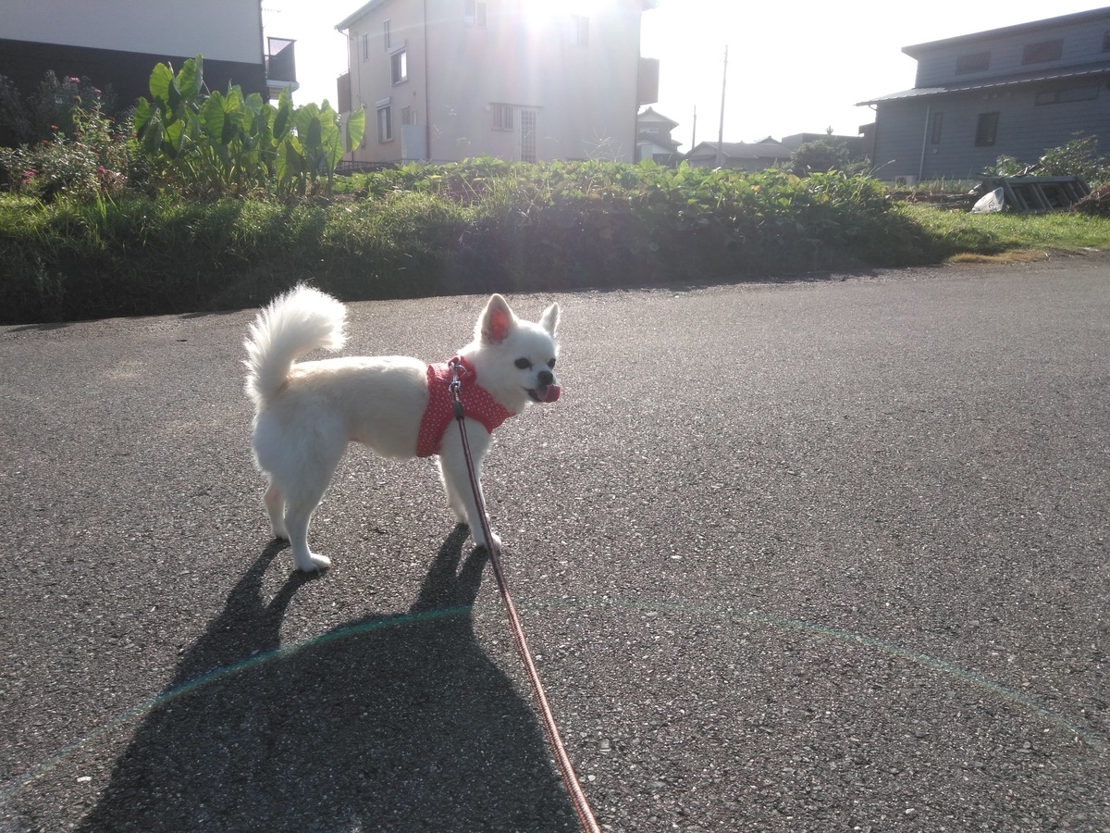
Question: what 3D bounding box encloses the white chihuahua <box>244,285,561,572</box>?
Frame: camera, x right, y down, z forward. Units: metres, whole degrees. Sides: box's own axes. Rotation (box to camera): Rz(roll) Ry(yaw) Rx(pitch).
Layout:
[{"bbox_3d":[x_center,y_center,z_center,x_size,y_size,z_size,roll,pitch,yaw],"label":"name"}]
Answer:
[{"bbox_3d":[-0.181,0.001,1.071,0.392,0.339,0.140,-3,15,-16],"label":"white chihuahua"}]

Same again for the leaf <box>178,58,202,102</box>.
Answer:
[{"bbox_3d":[-2.495,-2.312,5.700,0.170,0.290,0.130,1,14,0],"label":"leaf"}]

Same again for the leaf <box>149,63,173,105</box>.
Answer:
[{"bbox_3d":[-2.697,-2.273,5.700,0.170,0.270,0.120,1,14,0],"label":"leaf"}]

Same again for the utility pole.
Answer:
[{"bbox_3d":[13.133,-23.437,65.331,0.340,10.500,0.340,1,14,0],"label":"utility pole"}]

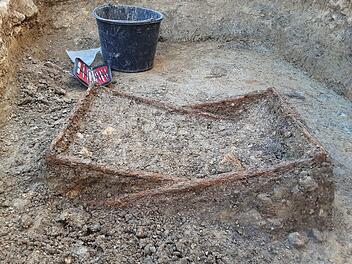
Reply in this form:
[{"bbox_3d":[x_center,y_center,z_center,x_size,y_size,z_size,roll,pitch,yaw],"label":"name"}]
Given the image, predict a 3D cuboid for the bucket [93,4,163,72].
[{"bbox_3d":[-0.243,-0.490,1.494,0.352,0.270,0.352,0,32,0],"label":"bucket"}]

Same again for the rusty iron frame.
[{"bbox_3d":[0.028,0.019,0.954,0.710,0.190,0.465,0,32,0],"label":"rusty iron frame"}]

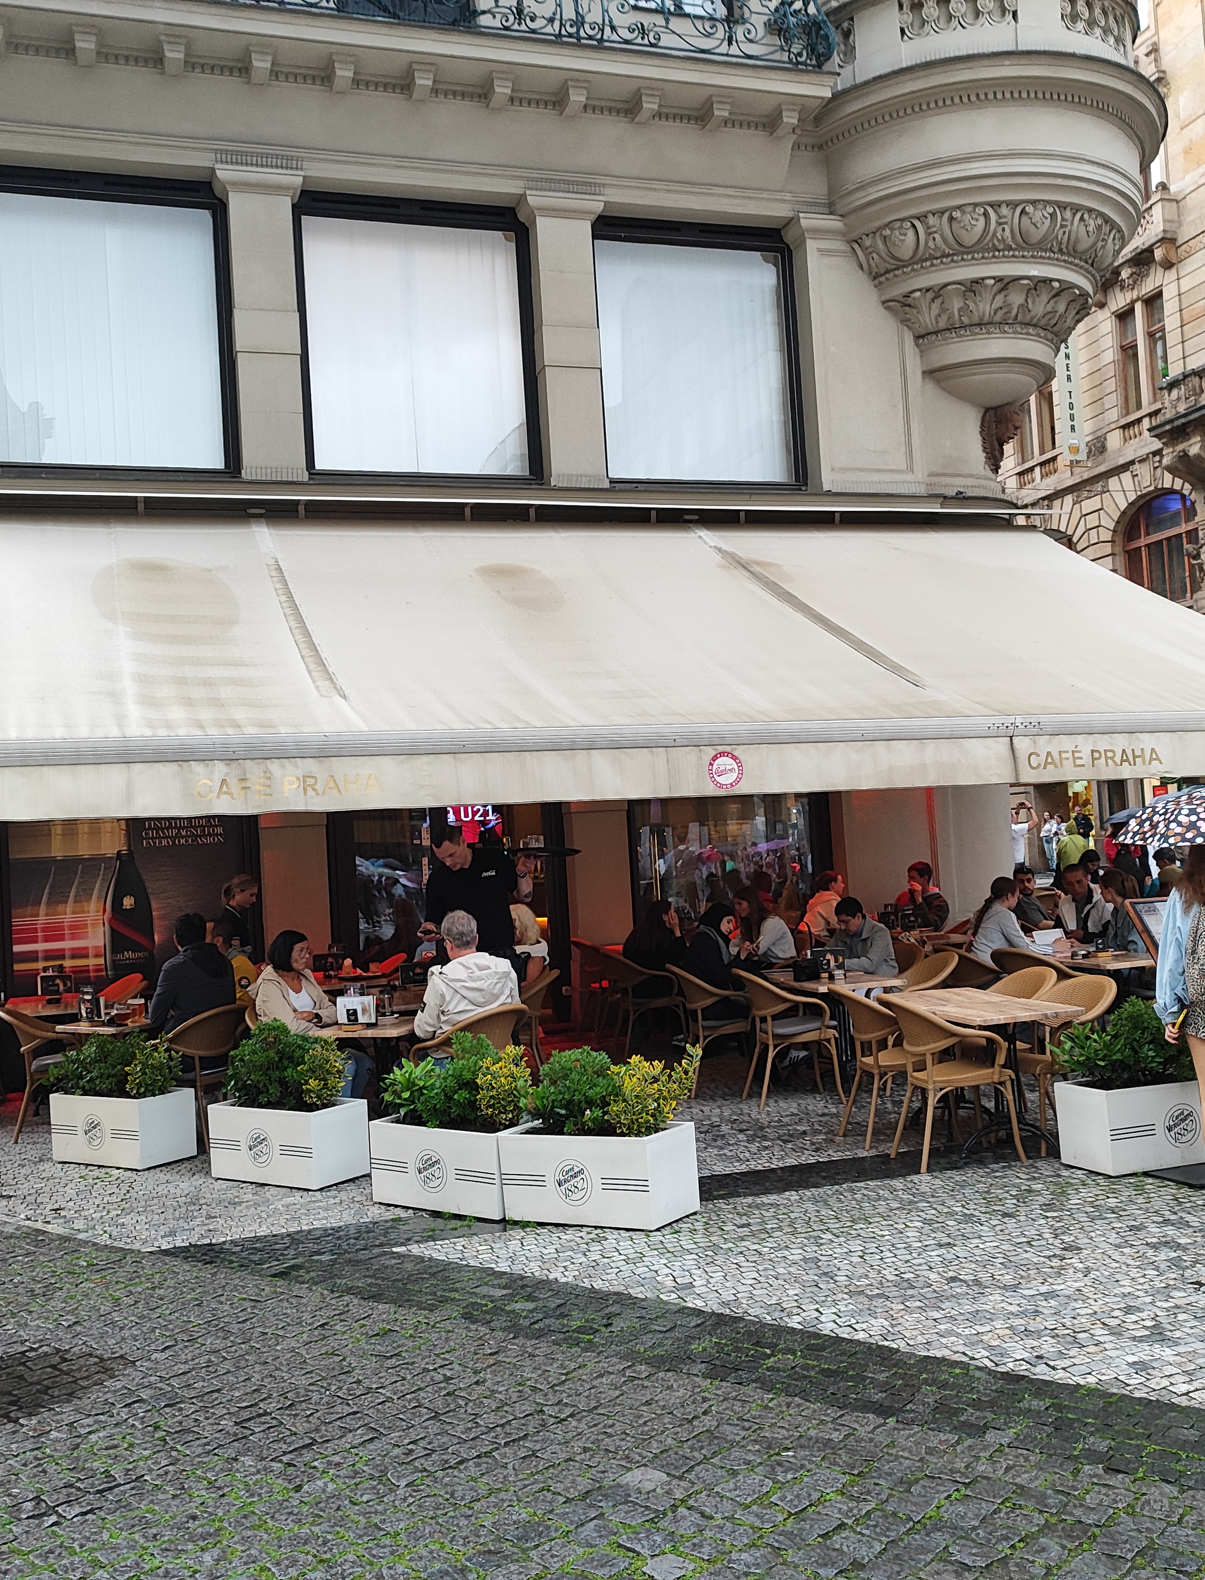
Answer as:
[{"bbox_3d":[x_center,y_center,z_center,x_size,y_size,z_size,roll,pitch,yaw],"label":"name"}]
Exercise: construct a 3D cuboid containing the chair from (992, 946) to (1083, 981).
[{"bbox_3d":[2.884,1.454,9.570,0.626,0.848,0.576,-3,-2,-16],"label":"chair"}]

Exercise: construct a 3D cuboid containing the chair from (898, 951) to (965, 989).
[{"bbox_3d":[2.003,1.487,9.309,0.626,0.848,0.576,-3,-2,-16],"label":"chair"}]

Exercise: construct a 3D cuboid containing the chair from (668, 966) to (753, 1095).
[{"bbox_3d":[0.744,1.599,9.855,0.610,0.850,0.580,-3,-2,-11],"label":"chair"}]

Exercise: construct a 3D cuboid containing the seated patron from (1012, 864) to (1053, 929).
[{"bbox_3d":[3.762,1.347,12.503,0.750,1.340,0.550,-5,-3,30],"label":"seated patron"}]

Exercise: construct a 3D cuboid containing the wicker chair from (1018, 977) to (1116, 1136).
[{"bbox_3d":[2.371,1.409,7.582,0.626,0.848,0.576,-3,-2,-16],"label":"wicker chair"}]

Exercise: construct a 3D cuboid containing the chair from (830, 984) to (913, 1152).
[{"bbox_3d":[1.543,1.475,7.928,0.610,0.850,0.580,-3,-2,-11],"label":"chair"}]

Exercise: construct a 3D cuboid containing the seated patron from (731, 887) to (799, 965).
[{"bbox_3d":[1.212,1.428,11.201,0.740,1.290,0.480,-3,-2,-15],"label":"seated patron"}]

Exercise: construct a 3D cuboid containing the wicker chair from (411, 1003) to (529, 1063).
[{"bbox_3d":[-0.702,1.644,8.220,0.600,0.850,0.580,-5,-3,30],"label":"wicker chair"}]

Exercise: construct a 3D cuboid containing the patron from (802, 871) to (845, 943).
[{"bbox_3d":[2.039,1.408,12.453,0.750,1.330,0.480,-3,-2,-18],"label":"patron"}]

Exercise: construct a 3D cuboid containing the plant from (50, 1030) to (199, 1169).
[{"bbox_3d":[-2.909,1.858,8.813,0.810,0.740,0.430,-5,-3,33],"label":"plant"}]

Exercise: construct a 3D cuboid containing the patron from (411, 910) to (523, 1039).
[{"bbox_3d":[-0.817,1.395,8.330,0.750,1.370,0.550,-5,-3,40],"label":"patron"}]

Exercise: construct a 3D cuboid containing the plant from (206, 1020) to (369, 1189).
[{"bbox_3d":[-1.739,1.708,8.066,0.822,0.841,0.425,-5,-3,35],"label":"plant"}]

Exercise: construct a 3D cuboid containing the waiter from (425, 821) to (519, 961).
[{"bbox_3d":[-0.739,1.123,8.668,0.586,1.818,0.455,-4,-2,16],"label":"waiter"}]

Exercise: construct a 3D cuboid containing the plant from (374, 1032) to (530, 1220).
[{"bbox_3d":[-0.710,1.629,7.236,0.852,0.816,0.435,-5,-3,36],"label":"plant"}]

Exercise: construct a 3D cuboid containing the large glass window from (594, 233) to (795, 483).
[{"bbox_3d":[0.857,-3.849,13.234,1.889,2.272,0.121,-3,-2,-18],"label":"large glass window"}]

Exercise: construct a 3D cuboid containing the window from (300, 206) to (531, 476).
[{"bbox_3d":[-1.576,-3.742,12.425,1.959,2.293,0.121,-3,-2,-18],"label":"window"}]

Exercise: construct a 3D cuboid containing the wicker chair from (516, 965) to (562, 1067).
[{"bbox_3d":[-0.644,1.755,10.470,0.600,0.840,0.570,-3,-2,-3],"label":"wicker chair"}]

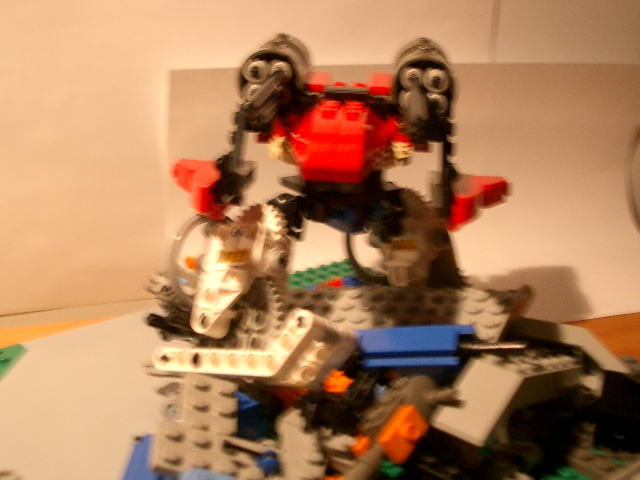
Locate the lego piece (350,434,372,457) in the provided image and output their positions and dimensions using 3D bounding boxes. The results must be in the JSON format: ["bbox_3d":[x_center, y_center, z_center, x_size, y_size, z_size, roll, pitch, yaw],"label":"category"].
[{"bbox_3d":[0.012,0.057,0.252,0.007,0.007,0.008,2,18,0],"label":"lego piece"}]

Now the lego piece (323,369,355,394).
[{"bbox_3d":[0.006,0.044,0.282,0.009,0.008,0.009,2,18,0],"label":"lego piece"}]

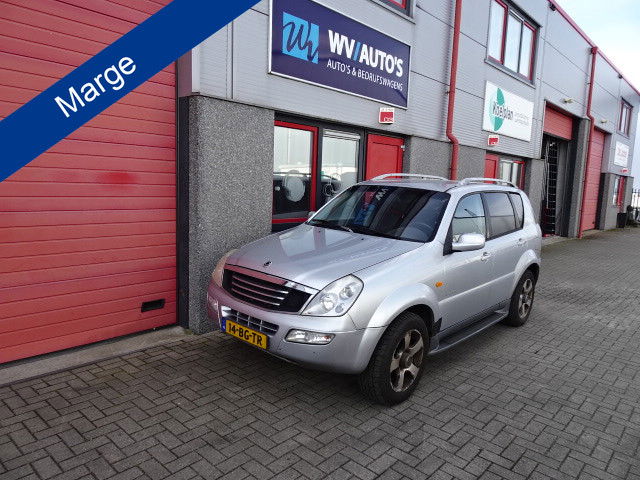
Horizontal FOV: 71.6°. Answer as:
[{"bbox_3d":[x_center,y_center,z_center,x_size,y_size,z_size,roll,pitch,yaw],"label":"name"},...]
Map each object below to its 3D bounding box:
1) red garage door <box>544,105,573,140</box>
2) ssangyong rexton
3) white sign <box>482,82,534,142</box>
[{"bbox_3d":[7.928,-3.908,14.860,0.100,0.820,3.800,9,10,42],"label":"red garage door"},{"bbox_3d":[1.045,0.195,4.975,1.900,1.800,4.720,8,10,41],"label":"ssangyong rexton"},{"bbox_3d":[4.513,-2.974,10.553,0.070,1.010,3.040,9,10,42],"label":"white sign"}]

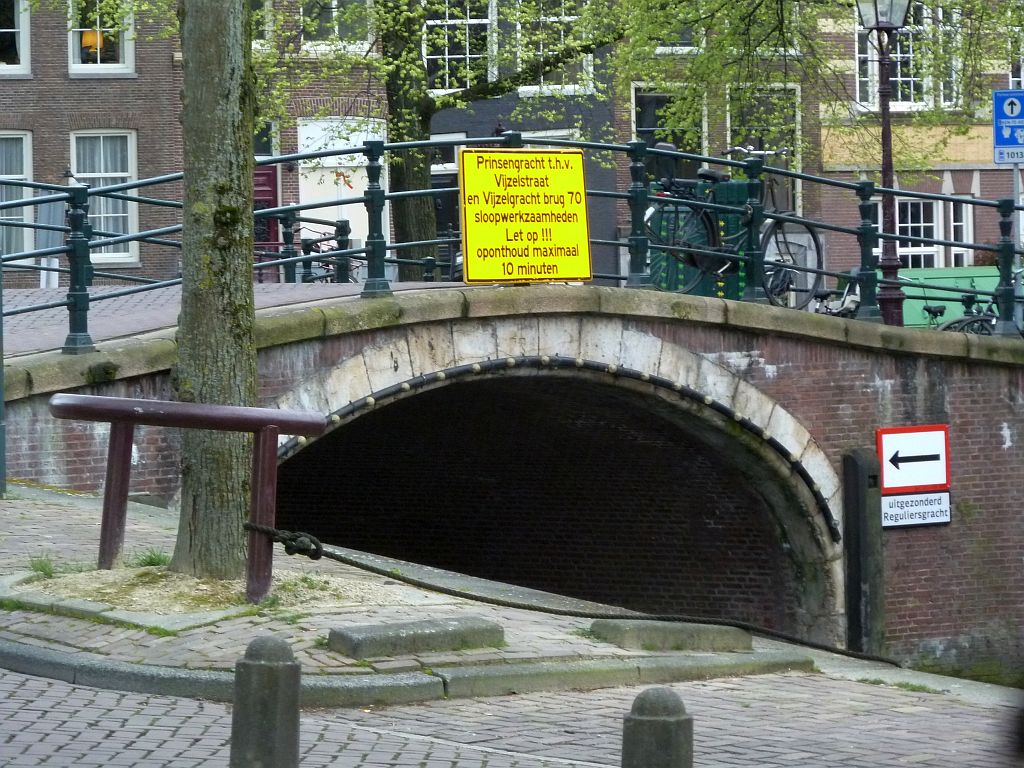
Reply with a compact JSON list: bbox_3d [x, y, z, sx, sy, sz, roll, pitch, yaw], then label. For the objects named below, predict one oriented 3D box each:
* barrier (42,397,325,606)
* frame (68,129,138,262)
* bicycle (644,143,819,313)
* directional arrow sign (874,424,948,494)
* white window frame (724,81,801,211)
[{"bbox_3d":[-1.593,0.566,24.500,1.372,0.980,0.130,3,1,0],"label":"barrier"},{"bbox_3d":[-6.924,-3.179,85.000,1.204,2.261,0.180,-1,1,-20],"label":"frame"},{"bbox_3d":[1.648,-1.146,35.837,1.820,1.140,0.620,8,-5,-43],"label":"bicycle"},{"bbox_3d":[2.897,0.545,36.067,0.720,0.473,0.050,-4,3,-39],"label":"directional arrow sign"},{"bbox_3d":[4.033,-3.744,80.000,1.420,2.160,0.180,-1,1,-27],"label":"white window frame"}]

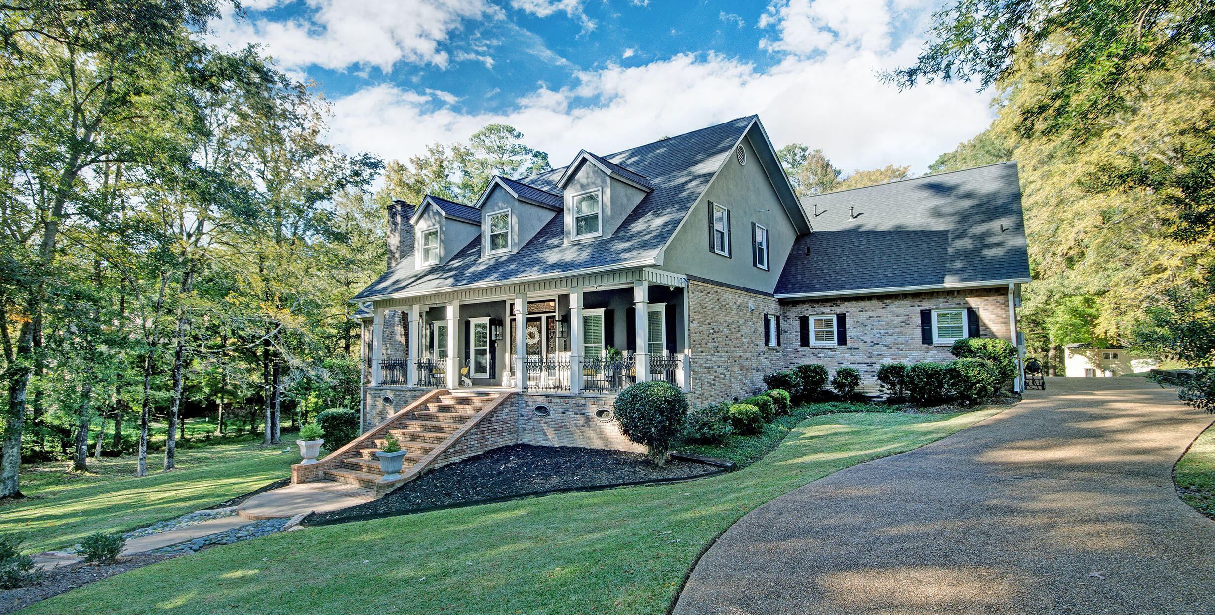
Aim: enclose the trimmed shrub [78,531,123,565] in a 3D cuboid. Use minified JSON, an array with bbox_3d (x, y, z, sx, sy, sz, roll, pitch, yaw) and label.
[{"bbox_3d":[-7.701,3.638,7.698,0.520,0.450,0.520,-4,-6,35],"label":"trimmed shrub"}]

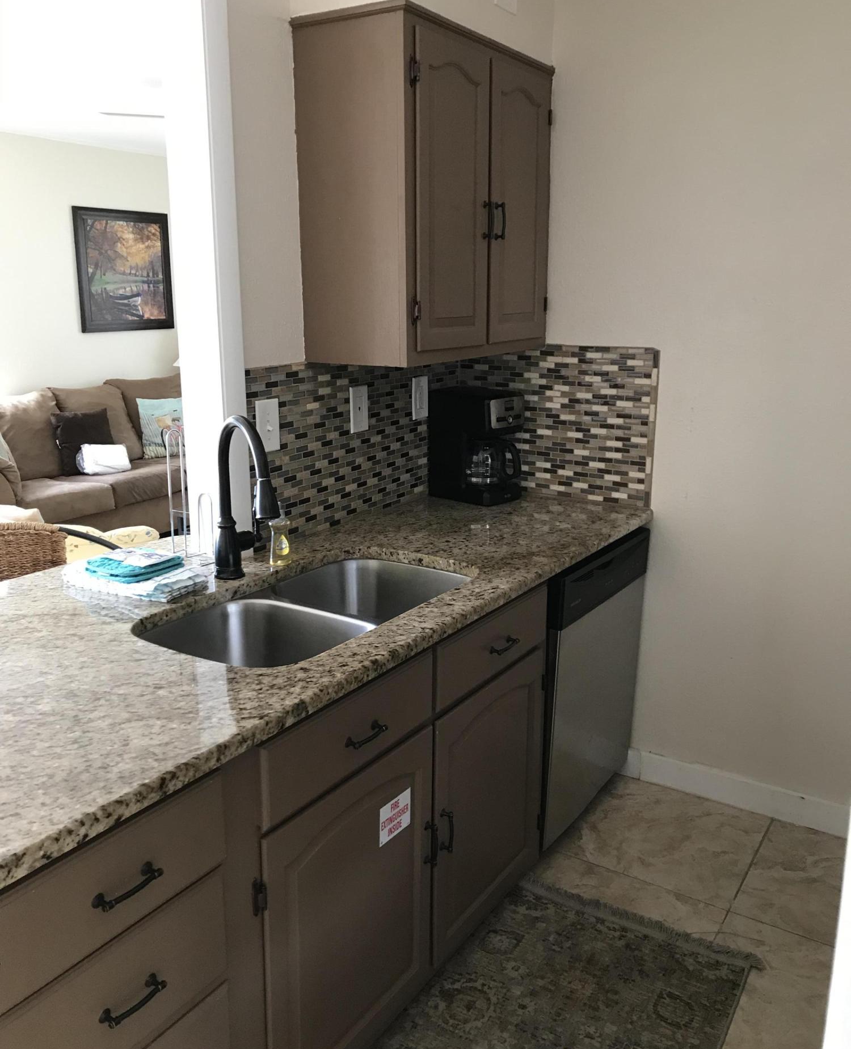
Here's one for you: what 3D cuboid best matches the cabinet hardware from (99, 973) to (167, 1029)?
[{"bbox_3d":[-0.384,0.628,1.210,0.032,0.019,0.094,9,16,33],"label":"cabinet hardware"}]

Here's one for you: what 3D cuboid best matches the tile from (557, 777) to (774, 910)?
[{"bbox_3d":[0.682,0.880,2.624,0.495,0.012,0.505,9,16,33],"label":"tile"}]

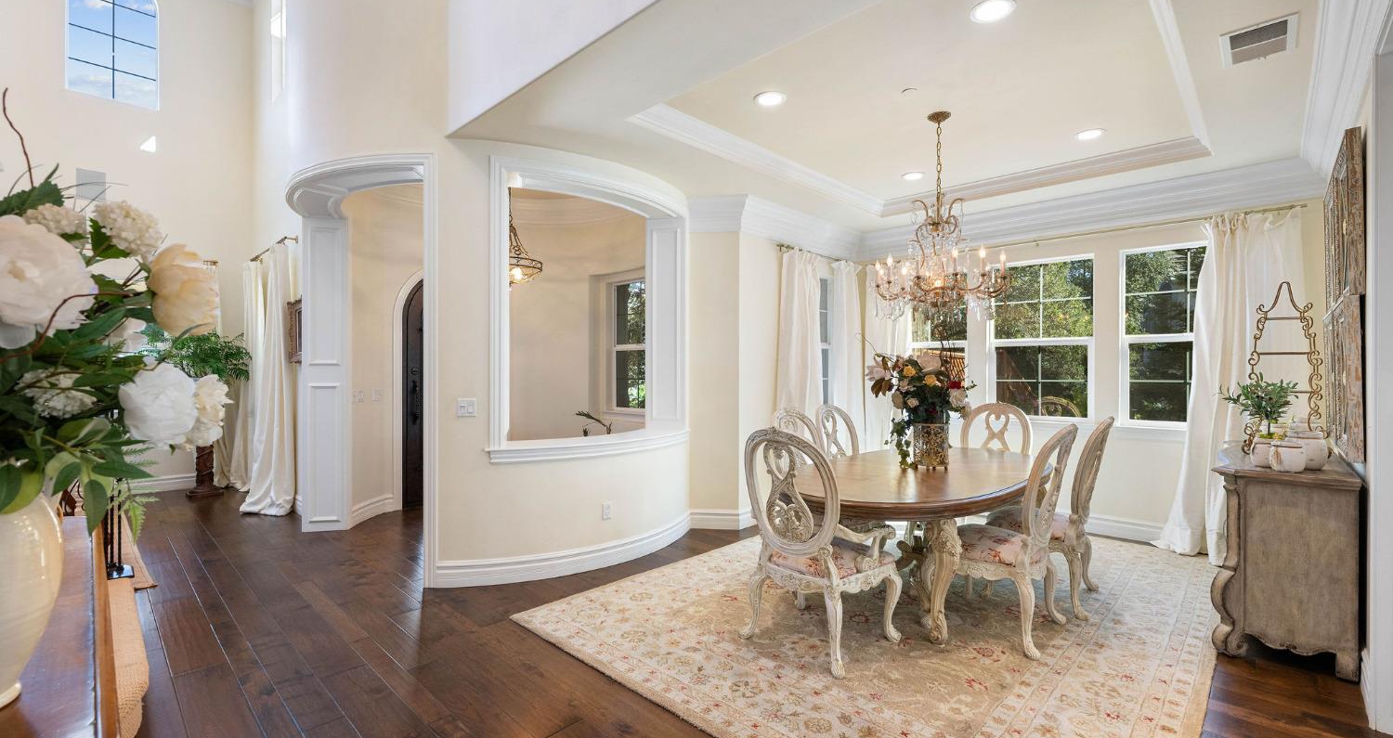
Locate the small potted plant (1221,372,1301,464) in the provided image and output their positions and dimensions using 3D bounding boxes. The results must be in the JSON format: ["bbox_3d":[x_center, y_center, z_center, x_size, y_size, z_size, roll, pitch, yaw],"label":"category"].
[{"bbox_3d":[2.783,0.245,2.860,0.270,0.465,0.285,0,0,45],"label":"small potted plant"}]

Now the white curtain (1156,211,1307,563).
[{"bbox_3d":[3.938,0.127,4.299,0.782,2.553,0.200,0,0,45],"label":"white curtain"}]

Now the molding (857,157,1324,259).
[{"bbox_3d":[3.054,-1.336,5.237,3.564,0.291,0.130,0,0,45],"label":"molding"}]

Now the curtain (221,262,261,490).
[{"bbox_3d":[-5.125,0.074,6.556,0.560,2.553,0.300,0,0,45],"label":"curtain"}]

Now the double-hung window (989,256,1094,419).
[{"bbox_3d":[3.186,-0.286,5.399,0.879,1.459,0.100,0,0,44],"label":"double-hung window"}]

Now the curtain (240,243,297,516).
[{"bbox_3d":[-4.064,0.086,5.510,0.600,2.539,0.340,0,0,45],"label":"curtain"}]

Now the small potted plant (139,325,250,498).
[{"bbox_3d":[-5.660,0.465,6.600,0.950,1.930,0.950,0,0,-41],"label":"small potted plant"}]

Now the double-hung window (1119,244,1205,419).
[{"bbox_3d":[3.860,-0.262,4.573,0.852,1.470,0.090,0,0,45],"label":"double-hung window"}]

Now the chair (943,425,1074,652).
[{"bbox_3d":[1.709,0.858,3.199,0.679,1.144,0.608,0,0,44],"label":"chair"}]

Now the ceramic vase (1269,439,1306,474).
[{"bbox_3d":[2.775,0.420,2.727,0.128,0.115,0.128,0,0,45],"label":"ceramic vase"}]

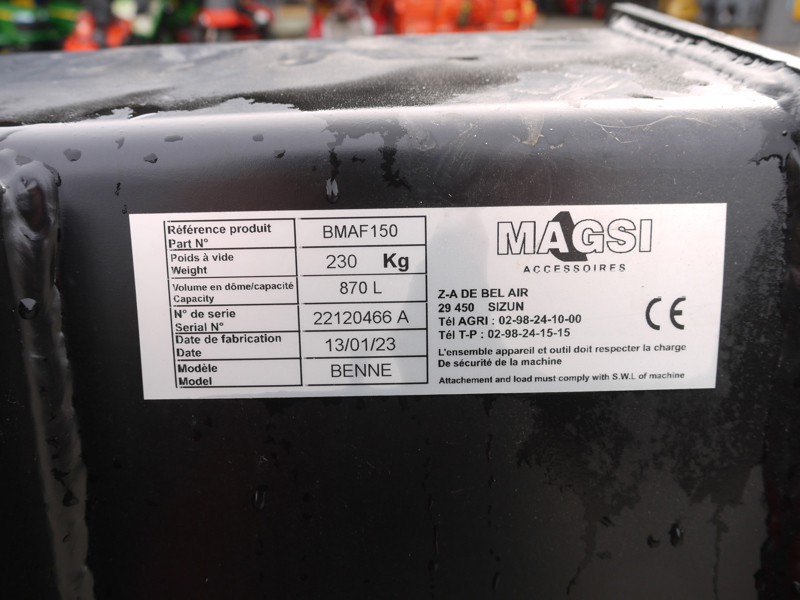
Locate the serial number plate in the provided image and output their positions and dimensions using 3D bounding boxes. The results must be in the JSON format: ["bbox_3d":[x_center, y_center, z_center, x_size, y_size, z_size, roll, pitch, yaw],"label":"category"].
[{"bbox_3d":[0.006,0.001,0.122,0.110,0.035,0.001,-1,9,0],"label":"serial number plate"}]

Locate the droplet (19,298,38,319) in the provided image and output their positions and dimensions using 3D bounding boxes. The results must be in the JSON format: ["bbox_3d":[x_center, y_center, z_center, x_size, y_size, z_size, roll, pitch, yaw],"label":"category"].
[{"bbox_3d":[-0.067,0.001,0.116,0.003,0.003,0.002,-1,9,0],"label":"droplet"}]

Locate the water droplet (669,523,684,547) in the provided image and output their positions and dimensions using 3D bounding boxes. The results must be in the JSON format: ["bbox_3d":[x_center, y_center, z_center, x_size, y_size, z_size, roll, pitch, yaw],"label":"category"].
[{"bbox_3d":[0.055,0.047,0.129,0.003,0.004,0.001,-1,9,0],"label":"water droplet"}]

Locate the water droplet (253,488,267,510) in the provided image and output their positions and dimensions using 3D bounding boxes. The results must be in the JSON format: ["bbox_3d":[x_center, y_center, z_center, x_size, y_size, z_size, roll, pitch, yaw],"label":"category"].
[{"bbox_3d":[-0.028,0.039,0.127,0.002,0.004,0.001,-1,9,0],"label":"water droplet"}]

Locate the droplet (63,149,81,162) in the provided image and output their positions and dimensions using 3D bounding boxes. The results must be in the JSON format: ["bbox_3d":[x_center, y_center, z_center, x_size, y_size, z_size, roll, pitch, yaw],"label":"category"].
[{"bbox_3d":[-0.059,-0.026,0.117,0.003,0.002,0.001,-1,-11,0],"label":"droplet"}]

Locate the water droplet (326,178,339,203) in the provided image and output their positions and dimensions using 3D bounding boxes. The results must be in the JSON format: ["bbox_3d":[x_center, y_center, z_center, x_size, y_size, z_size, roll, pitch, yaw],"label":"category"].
[{"bbox_3d":[-0.012,-0.020,0.118,0.002,0.004,0.001,-1,9,0],"label":"water droplet"}]

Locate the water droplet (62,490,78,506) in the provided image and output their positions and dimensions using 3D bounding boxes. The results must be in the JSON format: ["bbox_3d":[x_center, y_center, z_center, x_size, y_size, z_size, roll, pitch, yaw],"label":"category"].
[{"bbox_3d":[-0.063,0.038,0.123,0.003,0.003,0.001,-1,9,0],"label":"water droplet"}]

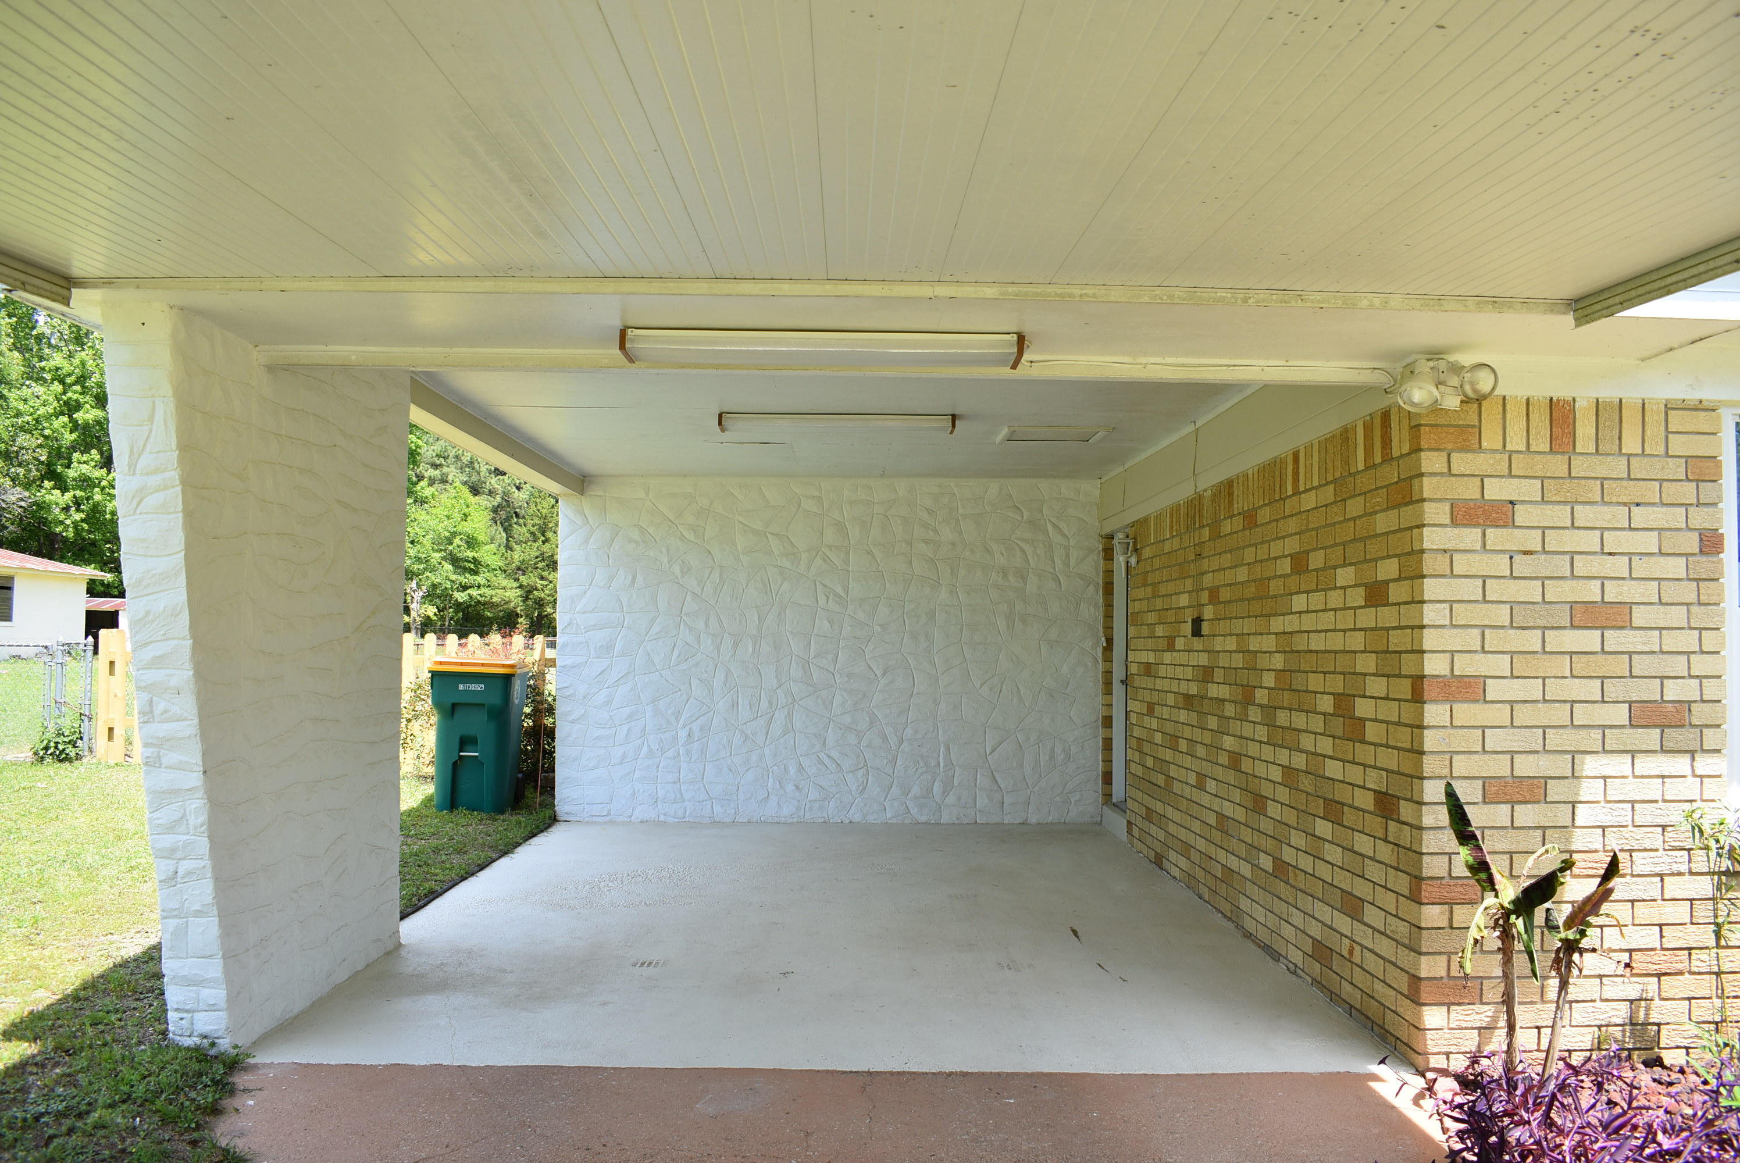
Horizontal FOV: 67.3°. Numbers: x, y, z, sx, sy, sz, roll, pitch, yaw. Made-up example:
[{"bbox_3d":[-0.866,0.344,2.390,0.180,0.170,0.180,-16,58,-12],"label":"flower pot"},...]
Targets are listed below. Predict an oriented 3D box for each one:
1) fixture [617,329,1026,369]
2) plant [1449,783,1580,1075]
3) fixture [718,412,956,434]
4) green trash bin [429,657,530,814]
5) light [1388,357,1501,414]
[{"bbox_3d":[-0.150,-0.744,4.190,1.260,0.073,0.210,1,-3,-1],"label":"fixture"},{"bbox_3d":[1.975,1.070,4.050,0.390,0.900,0.350,1,-3,-1],"label":"plant"},{"bbox_3d":[-0.173,-0.845,7.050,1.260,0.073,0.200,1,-3,-1],"label":"fixture"},{"bbox_3d":[-3.100,1.225,10.400,0.680,1.160,0.790,1,-3,-8],"label":"green trash bin"},{"bbox_3d":[1.816,-0.621,4.130,0.330,0.160,0.190,1,-3,-1],"label":"light"}]

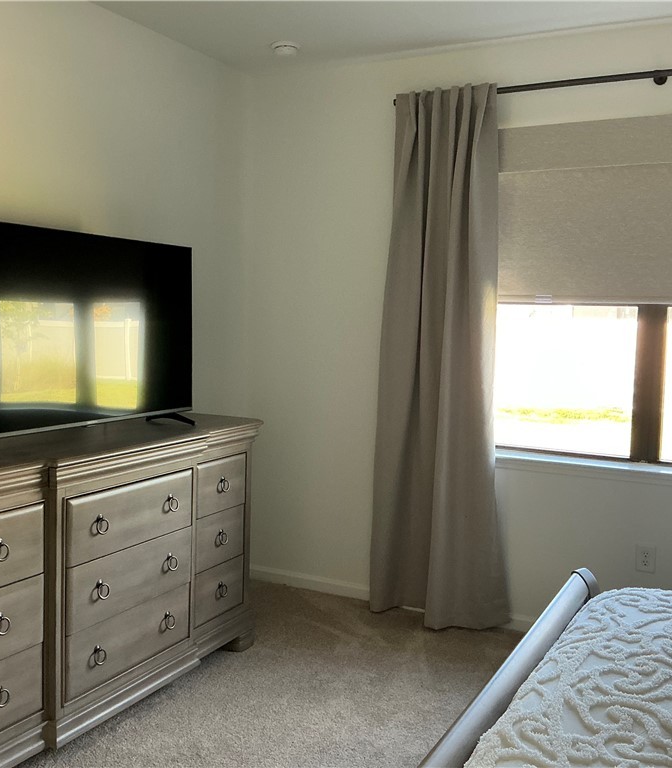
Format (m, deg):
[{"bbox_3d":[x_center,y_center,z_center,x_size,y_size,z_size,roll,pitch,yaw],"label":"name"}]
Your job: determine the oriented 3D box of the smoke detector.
[{"bbox_3d":[-0.251,-1.653,4.108,0.135,0.045,0.135,1,5,0],"label":"smoke detector"}]

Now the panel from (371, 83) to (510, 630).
[{"bbox_3d":[0.515,-0.109,4.004,0.700,2.590,0.170,4,5,28],"label":"panel"}]

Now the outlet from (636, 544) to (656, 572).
[{"bbox_3d":[1.399,0.793,3.734,0.075,0.117,0.010,4,5,28],"label":"outlet"}]

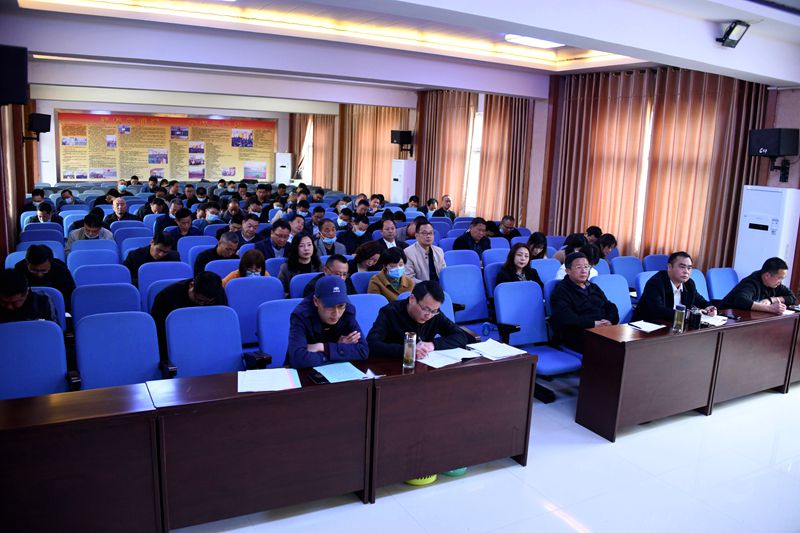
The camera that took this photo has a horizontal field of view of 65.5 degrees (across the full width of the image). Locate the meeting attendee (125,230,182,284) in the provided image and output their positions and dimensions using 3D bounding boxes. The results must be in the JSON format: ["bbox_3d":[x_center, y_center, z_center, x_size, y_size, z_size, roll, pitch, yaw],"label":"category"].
[{"bbox_3d":[-2.533,0.269,6.382,0.580,1.250,0.780,-2,9,-29],"label":"meeting attendee"}]

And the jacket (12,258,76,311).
[{"bbox_3d":[-2.795,0.204,4.888,0.540,0.630,0.460,-3,11,-27],"label":"jacket"}]

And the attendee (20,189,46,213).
[{"bbox_3d":[-6.672,-0.819,11.454,0.540,1.250,0.750,-3,11,-28],"label":"attendee"}]

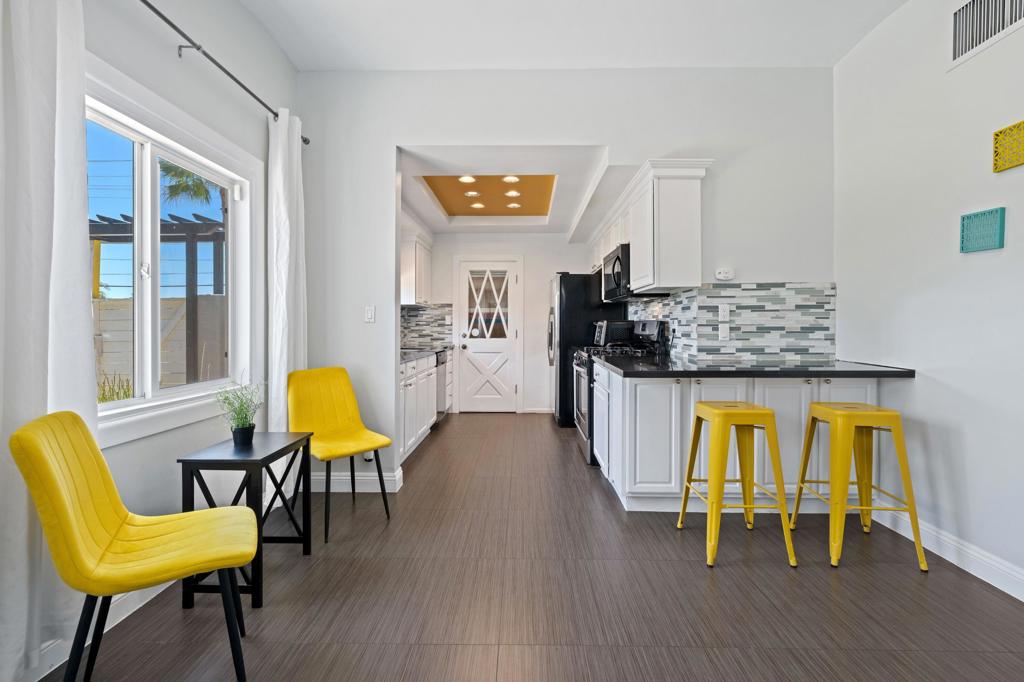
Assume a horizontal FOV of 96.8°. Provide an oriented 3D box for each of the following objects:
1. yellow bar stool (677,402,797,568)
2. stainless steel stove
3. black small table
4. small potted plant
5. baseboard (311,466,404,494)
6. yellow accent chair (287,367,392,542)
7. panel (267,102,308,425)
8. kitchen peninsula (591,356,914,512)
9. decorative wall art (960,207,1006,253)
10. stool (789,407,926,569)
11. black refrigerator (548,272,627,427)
[{"bbox_3d":[1.169,0.717,2.410,0.440,0.745,0.440,0,1,1],"label":"yellow bar stool"},{"bbox_3d":[0.966,0.430,4.200,0.720,1.210,0.762,0,1,1],"label":"stainless steel stove"},{"bbox_3d":[-1.192,0.789,2.115,0.345,0.615,0.500,0,1,1],"label":"black small table"},{"bbox_3d":[-1.265,0.337,2.120,0.200,0.290,0.190,0,1,1],"label":"small potted plant"},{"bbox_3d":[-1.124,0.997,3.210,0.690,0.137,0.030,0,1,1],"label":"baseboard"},{"bbox_3d":[-1.041,0.632,2.731,0.530,0.895,0.450,1,1,41],"label":"yellow accent chair"},{"bbox_3d":[-1.412,-0.196,2.890,0.120,2.460,0.380,0,1,1],"label":"panel"},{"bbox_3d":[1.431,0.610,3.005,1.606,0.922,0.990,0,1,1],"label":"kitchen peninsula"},{"bbox_3d":[2.198,-0.512,2.127,0.027,0.182,0.180,0,1,1],"label":"decorative wall art"},{"bbox_3d":[1.790,0.717,2.388,0.440,0.745,0.440,0,1,6],"label":"stool"},{"bbox_3d":[0.925,0.100,5.740,0.870,1.785,0.890,0,1,1],"label":"black refrigerator"}]

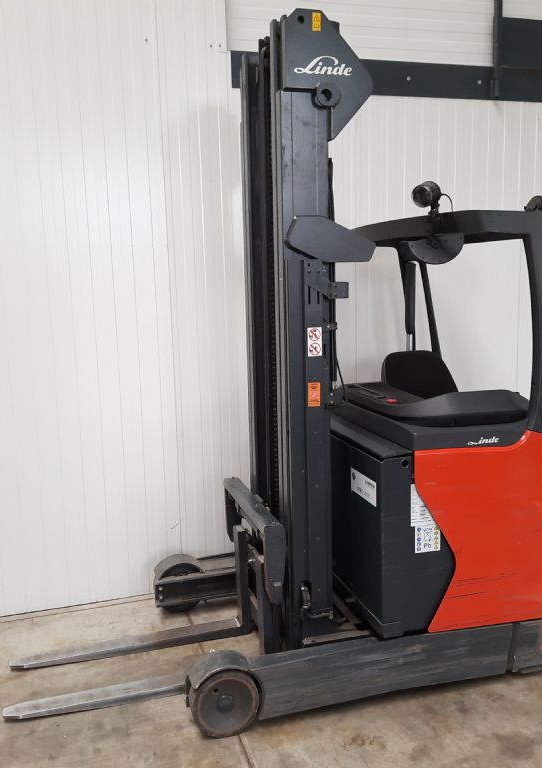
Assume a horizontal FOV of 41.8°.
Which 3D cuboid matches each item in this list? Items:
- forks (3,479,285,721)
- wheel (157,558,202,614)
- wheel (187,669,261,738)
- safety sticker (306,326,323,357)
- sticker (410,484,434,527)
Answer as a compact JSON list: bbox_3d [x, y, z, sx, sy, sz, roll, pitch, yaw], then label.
[{"bbox_3d":[-0.632,0.985,3.371,1.230,0.779,0.766,-4,9,-16],"label":"forks"},{"bbox_3d":[-0.523,1.137,4.032,0.286,0.286,0.104,-4,9,-16],"label":"wheel"},{"bbox_3d":[-0.196,1.296,2.936,0.286,0.286,0.104,-4,9,-16],"label":"wheel"},{"bbox_3d":[0.189,-0.180,3.046,0.064,0.124,0.004,-4,9,-16],"label":"safety sticker"},{"bbox_3d":[0.662,0.523,3.068,0.122,0.196,0.004,-4,9,-16],"label":"sticker"}]

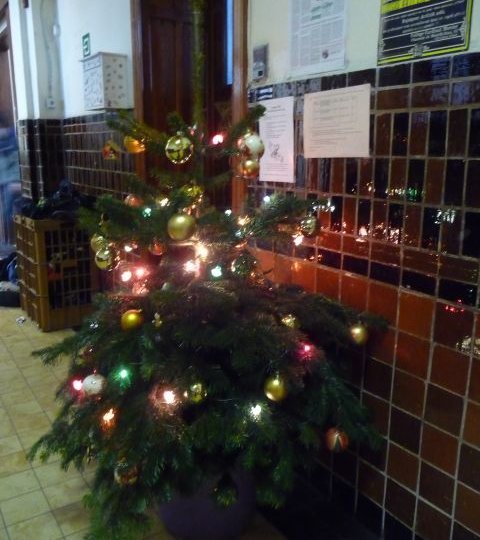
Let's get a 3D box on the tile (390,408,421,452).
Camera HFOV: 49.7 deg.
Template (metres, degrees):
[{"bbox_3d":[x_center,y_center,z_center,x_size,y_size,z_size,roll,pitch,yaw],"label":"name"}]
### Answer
[{"bbox_3d":[0.515,0.496,1.603,0.012,0.120,0.118,-10,17,-33],"label":"tile"}]

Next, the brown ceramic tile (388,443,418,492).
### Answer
[{"bbox_3d":[0.511,0.614,1.617,0.010,0.120,0.117,-9,16,-32],"label":"brown ceramic tile"}]

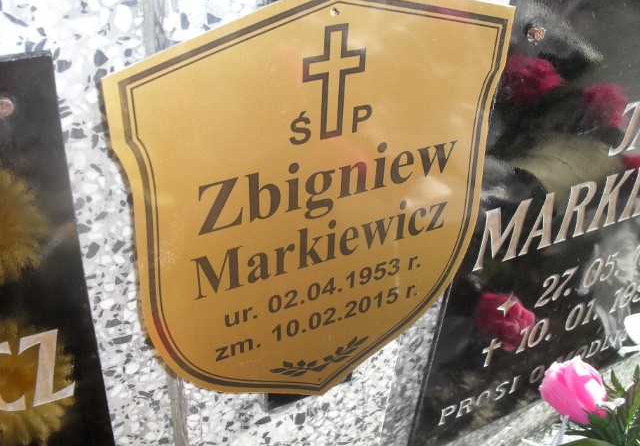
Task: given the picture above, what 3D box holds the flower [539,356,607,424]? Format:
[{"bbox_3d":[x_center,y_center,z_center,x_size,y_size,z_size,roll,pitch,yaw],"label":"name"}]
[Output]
[{"bbox_3d":[0.207,0.136,0.530,0.052,0.055,0.052,-22,12,15],"label":"flower"}]

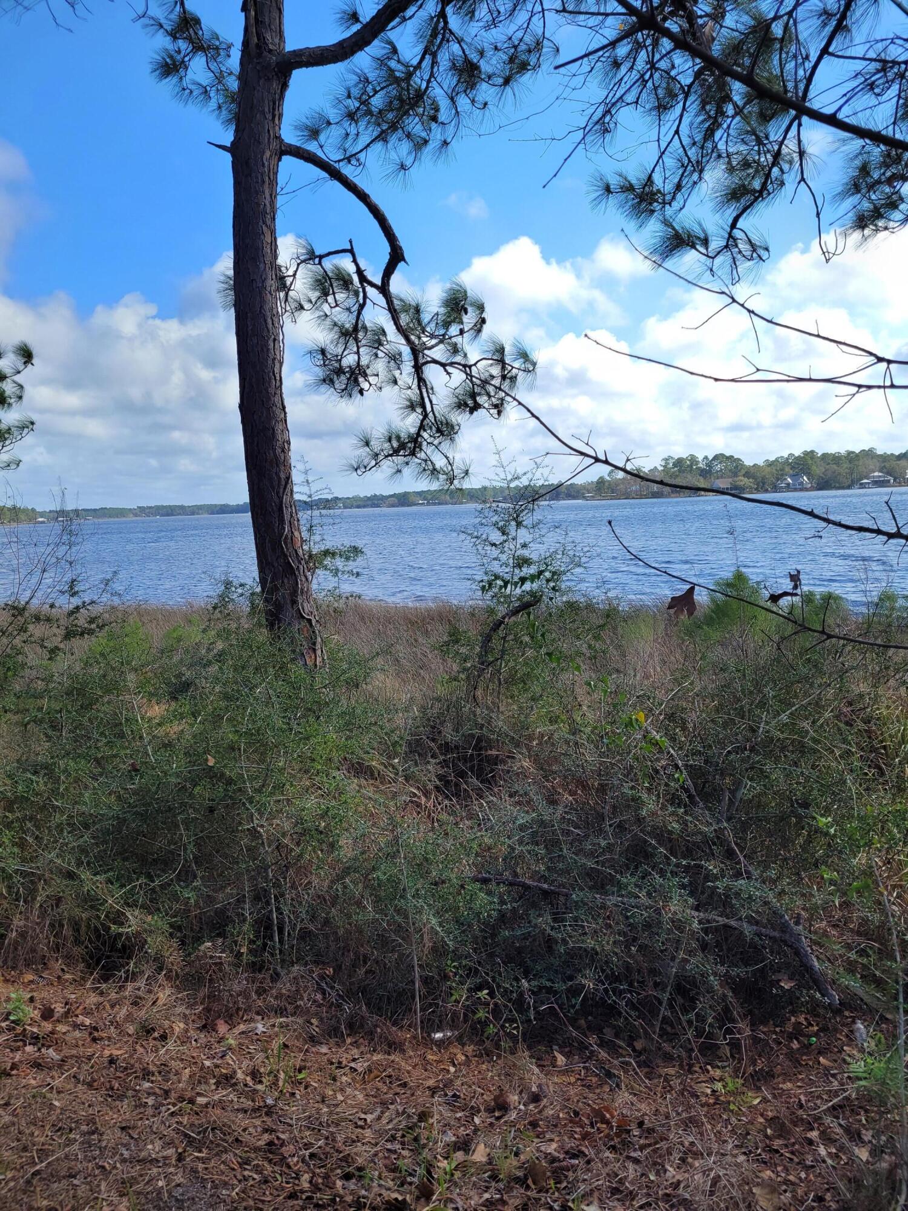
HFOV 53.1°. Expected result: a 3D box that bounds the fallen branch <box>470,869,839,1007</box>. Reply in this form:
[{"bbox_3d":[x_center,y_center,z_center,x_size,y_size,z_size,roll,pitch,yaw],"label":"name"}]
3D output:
[{"bbox_3d":[0.722,1.206,3.392,1.340,0.386,0.221,0,7,17],"label":"fallen branch"}]

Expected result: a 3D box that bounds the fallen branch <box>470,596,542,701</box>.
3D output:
[{"bbox_3d":[0.300,0.246,5.200,0.410,0.600,0.200,-2,6,0],"label":"fallen branch"}]

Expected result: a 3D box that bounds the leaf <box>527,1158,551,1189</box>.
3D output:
[{"bbox_3d":[0.205,1.373,2.200,0.060,0.062,0.050,-2,6,6],"label":"leaf"}]

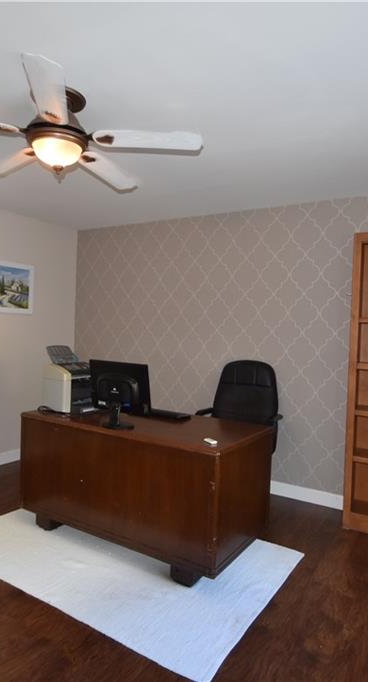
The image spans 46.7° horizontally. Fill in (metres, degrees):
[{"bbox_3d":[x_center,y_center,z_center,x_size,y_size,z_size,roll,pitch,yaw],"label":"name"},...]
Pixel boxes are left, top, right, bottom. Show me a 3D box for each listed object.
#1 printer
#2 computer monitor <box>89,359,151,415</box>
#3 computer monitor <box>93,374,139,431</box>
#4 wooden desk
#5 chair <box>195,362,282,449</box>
[{"bbox_3d":[-0.826,0.285,3.261,0.420,0.450,0.370,3,2,32],"label":"printer"},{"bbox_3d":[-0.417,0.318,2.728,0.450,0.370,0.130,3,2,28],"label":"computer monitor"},{"bbox_3d":[-0.407,0.345,2.662,0.410,0.390,0.190,3,2,28],"label":"computer monitor"},{"bbox_3d":[-0.267,0.921,2.928,1.508,0.762,0.820,3,2,31],"label":"wooden desk"},{"bbox_3d":[0.376,0.746,3.342,0.630,1.135,0.660,3,2,32],"label":"chair"}]

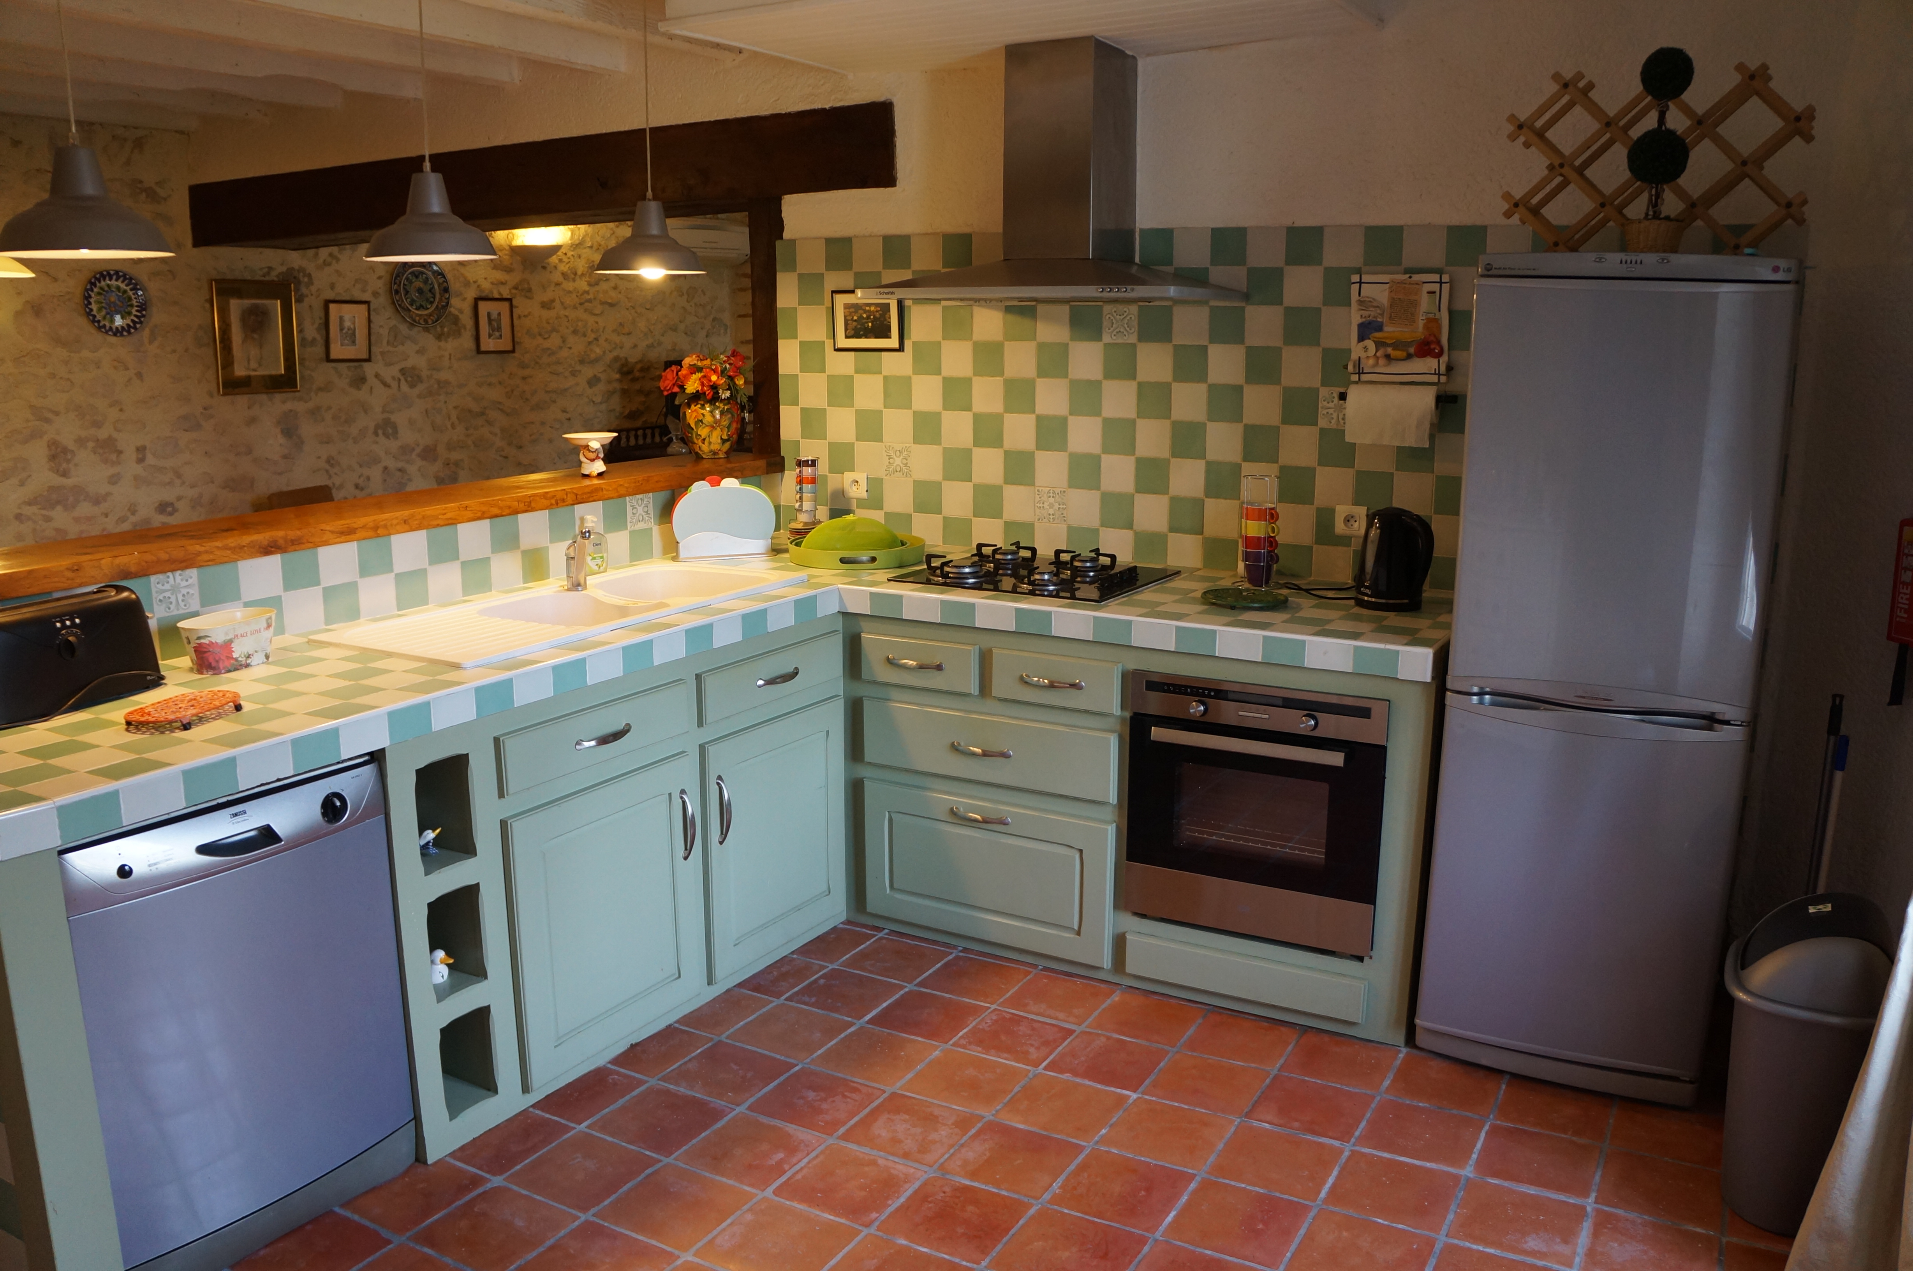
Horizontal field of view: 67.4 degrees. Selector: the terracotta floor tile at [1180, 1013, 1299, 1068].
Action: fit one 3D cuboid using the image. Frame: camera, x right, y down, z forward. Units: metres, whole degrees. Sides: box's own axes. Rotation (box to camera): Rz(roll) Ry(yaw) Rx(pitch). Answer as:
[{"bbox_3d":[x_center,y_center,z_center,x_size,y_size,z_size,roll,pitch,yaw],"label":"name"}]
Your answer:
[{"bbox_3d":[0.646,0.924,3.247,0.209,0.015,0.209,7,13,29],"label":"terracotta floor tile"}]

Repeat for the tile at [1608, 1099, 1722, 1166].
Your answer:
[{"bbox_3d":[1.373,0.969,2.778,0.220,0.015,0.220,7,14,29],"label":"tile"}]

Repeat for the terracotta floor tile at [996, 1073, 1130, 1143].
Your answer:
[{"bbox_3d":[0.219,0.981,2.962,0.209,0.015,0.209,7,13,29],"label":"terracotta floor tile"}]

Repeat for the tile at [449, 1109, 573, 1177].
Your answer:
[{"bbox_3d":[-0.863,0.964,2.732,0.185,0.015,0.208,7,14,28],"label":"tile"}]

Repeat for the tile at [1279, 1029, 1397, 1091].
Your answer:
[{"bbox_3d":[0.828,0.933,3.117,0.216,0.015,0.216,7,13,28],"label":"tile"}]

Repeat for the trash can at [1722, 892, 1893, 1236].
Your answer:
[{"bbox_3d":[1.476,0.739,2.503,0.300,0.610,0.240,7,13,29],"label":"trash can"}]

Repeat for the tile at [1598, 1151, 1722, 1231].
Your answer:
[{"bbox_3d":[1.261,0.996,2.570,0.208,0.015,0.208,7,14,28],"label":"tile"}]

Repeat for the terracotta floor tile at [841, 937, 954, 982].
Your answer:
[{"bbox_3d":[-0.152,0.820,3.592,0.220,0.015,0.225,7,14,29],"label":"terracotta floor tile"}]

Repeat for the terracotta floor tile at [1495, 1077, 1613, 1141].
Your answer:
[{"bbox_3d":[1.204,0.964,2.900,0.216,0.015,0.216,7,13,28],"label":"terracotta floor tile"}]

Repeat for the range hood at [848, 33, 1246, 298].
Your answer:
[{"bbox_3d":[0.250,-1.185,3.679,0.900,0.655,0.490,7,13,29],"label":"range hood"}]

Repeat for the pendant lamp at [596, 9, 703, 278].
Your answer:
[{"bbox_3d":[-0.725,-1.167,3.376,0.271,0.670,0.271,7,14,29],"label":"pendant lamp"}]

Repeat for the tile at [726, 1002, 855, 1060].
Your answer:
[{"bbox_3d":[-0.382,0.916,3.282,0.209,0.015,0.209,7,13,29],"label":"tile"}]

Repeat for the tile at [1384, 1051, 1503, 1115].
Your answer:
[{"bbox_3d":[1.000,0.930,2.942,0.212,0.017,0.209,6,13,29],"label":"tile"}]

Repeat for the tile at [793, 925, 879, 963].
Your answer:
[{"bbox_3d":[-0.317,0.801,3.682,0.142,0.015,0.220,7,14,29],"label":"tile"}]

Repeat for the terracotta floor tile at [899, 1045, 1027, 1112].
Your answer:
[{"bbox_3d":[0.021,0.951,3.050,0.216,0.015,0.216,7,13,28],"label":"terracotta floor tile"}]

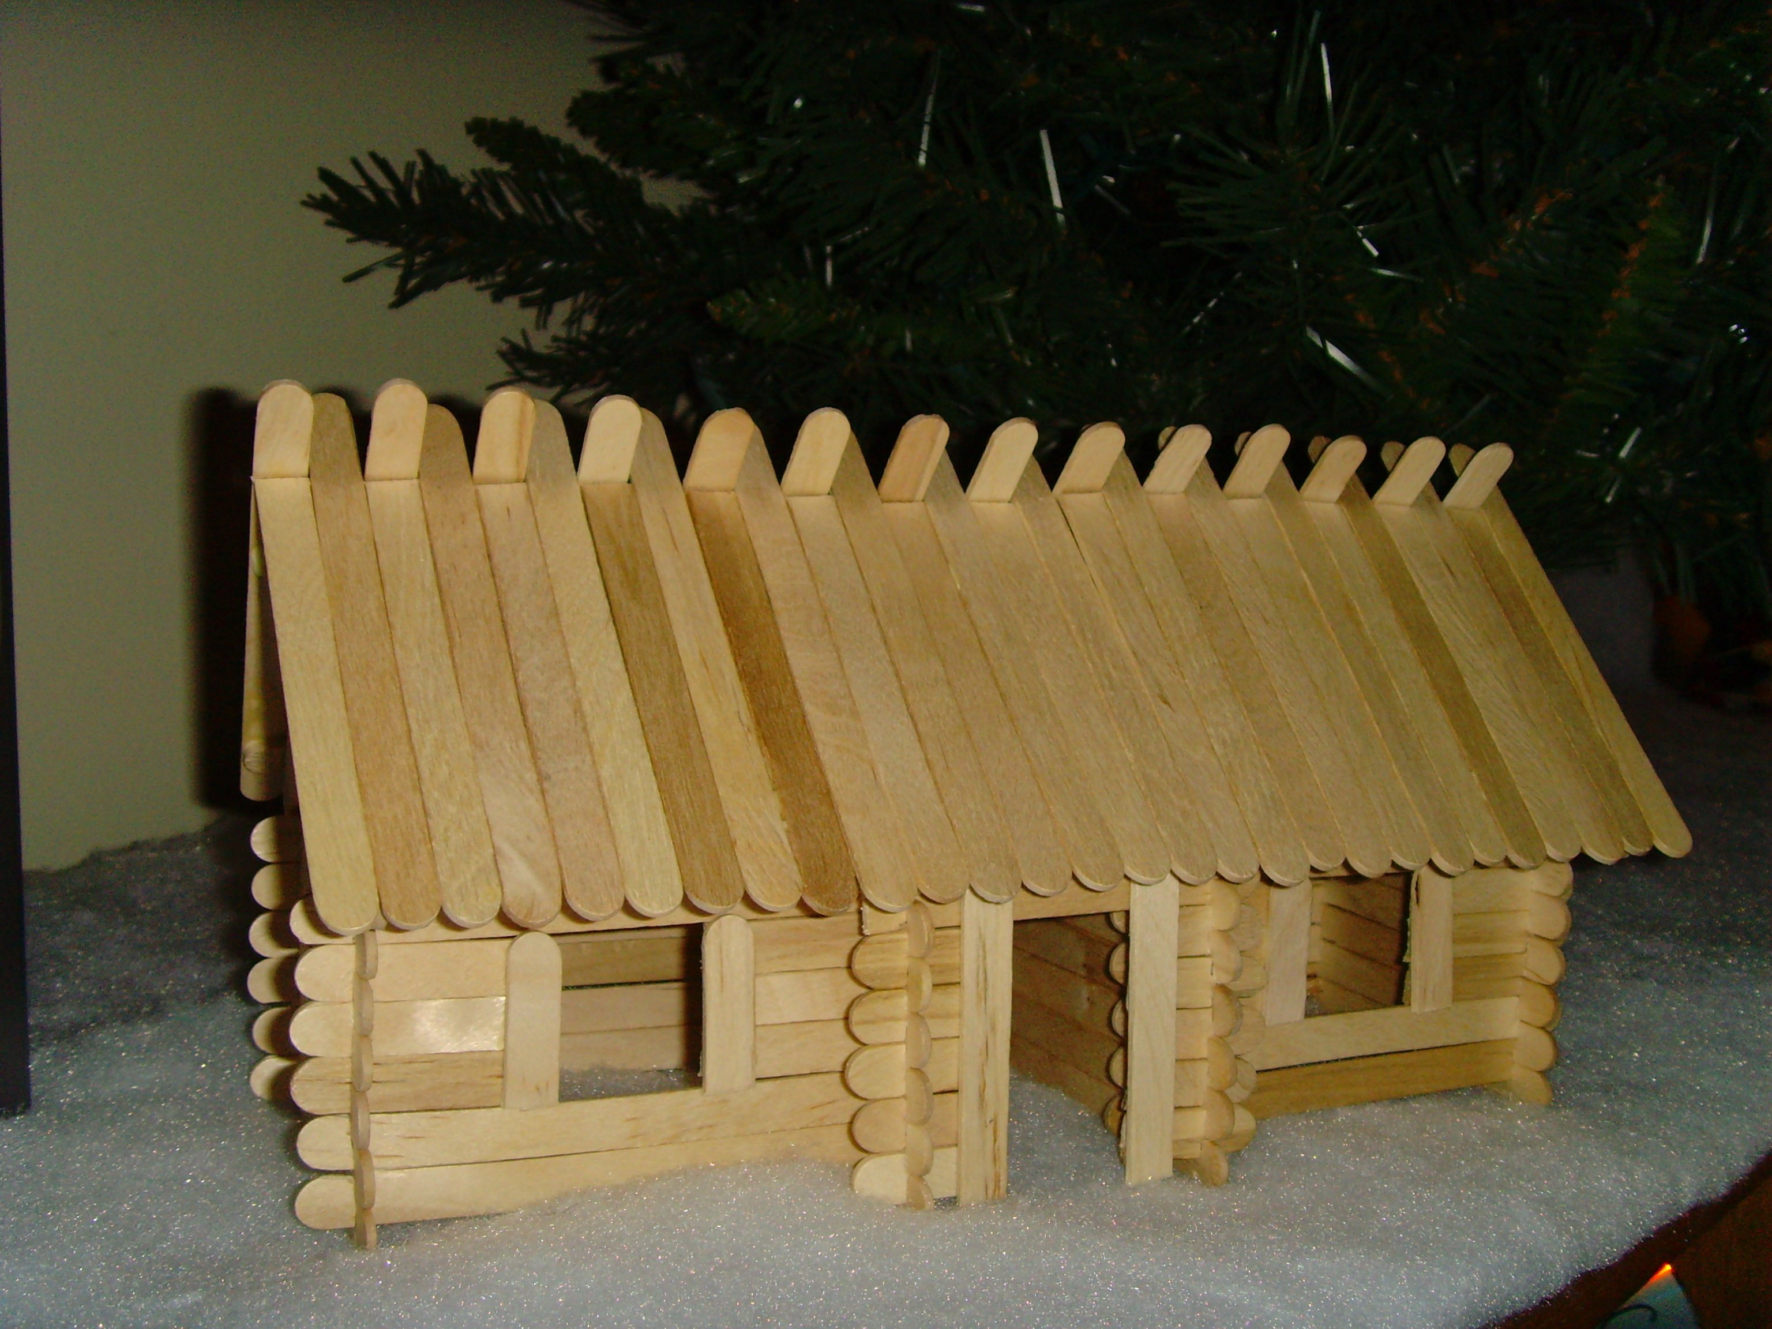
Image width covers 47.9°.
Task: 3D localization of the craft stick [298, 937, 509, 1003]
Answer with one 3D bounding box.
[{"bbox_3d":[-0.083,0.054,0.359,0.044,0.010,0.002,1,3,-22],"label":"craft stick"}]

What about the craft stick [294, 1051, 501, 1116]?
[{"bbox_3d":[-0.077,0.069,0.332,0.042,0.010,0.002,-1,5,-24],"label":"craft stick"}]

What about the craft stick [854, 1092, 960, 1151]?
[{"bbox_3d":[0.007,0.079,0.347,0.028,0.010,0.002,-1,5,-24],"label":"craft stick"}]

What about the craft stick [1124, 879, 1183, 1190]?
[{"bbox_3d":[0.048,0.064,0.362,0.010,0.061,0.002,-1,5,-24],"label":"craft stick"}]

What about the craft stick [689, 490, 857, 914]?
[{"bbox_3d":[-0.021,0.004,0.353,0.010,0.094,0.002,-1,-38,-24],"label":"craft stick"}]

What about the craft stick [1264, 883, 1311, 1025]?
[{"bbox_3d":[0.086,0.061,0.428,0.010,0.032,0.002,0,3,-22],"label":"craft stick"}]

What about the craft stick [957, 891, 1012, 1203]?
[{"bbox_3d":[0.019,0.072,0.378,0.010,0.061,0.002,-1,4,-22],"label":"craft stick"}]

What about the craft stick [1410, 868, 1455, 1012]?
[{"bbox_3d":[0.113,0.056,0.414,0.010,0.032,0.002,-1,5,-24],"label":"craft stick"}]

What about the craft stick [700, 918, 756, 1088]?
[{"bbox_3d":[-0.028,0.060,0.351,0.010,0.032,0.002,-1,5,-24],"label":"craft stick"}]

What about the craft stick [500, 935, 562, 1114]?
[{"bbox_3d":[-0.064,0.065,0.365,0.010,0.033,0.002,1,3,-22],"label":"craft stick"}]

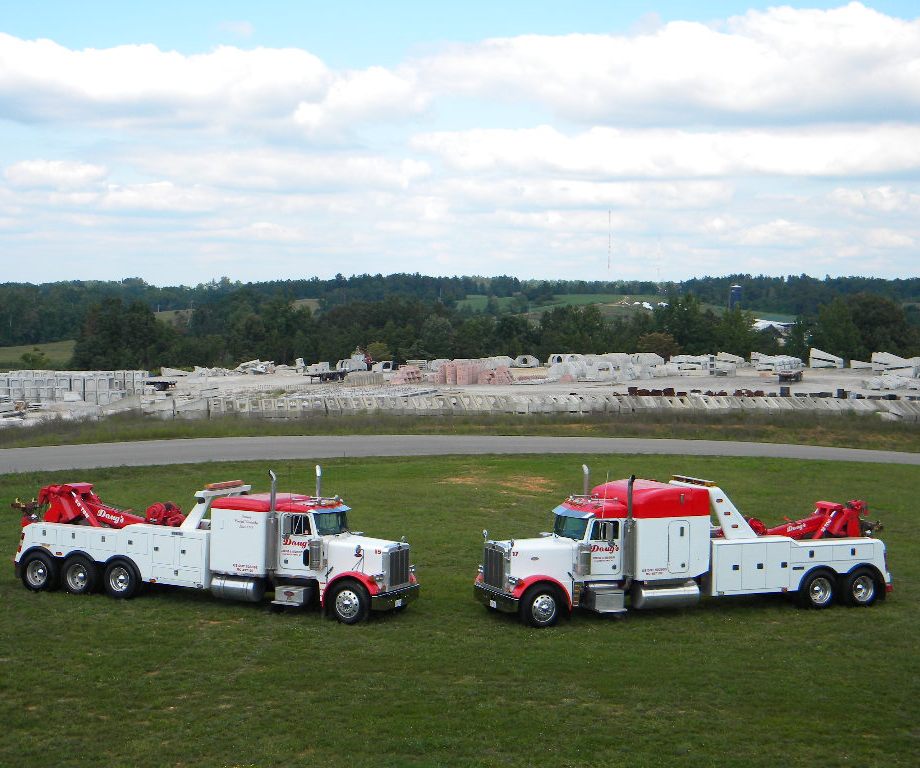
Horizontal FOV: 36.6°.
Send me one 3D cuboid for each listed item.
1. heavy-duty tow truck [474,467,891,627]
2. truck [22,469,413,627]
[{"bbox_3d":[6.013,3.886,35.070,11.377,3.526,2.561,1,2,-24],"label":"heavy-duty tow truck"},{"bbox_3d":[-6.675,3.761,35.491,11.672,3.447,2.561,1,1,25],"label":"truck"}]

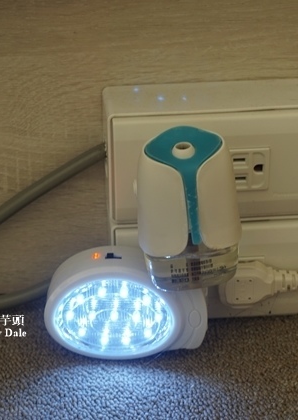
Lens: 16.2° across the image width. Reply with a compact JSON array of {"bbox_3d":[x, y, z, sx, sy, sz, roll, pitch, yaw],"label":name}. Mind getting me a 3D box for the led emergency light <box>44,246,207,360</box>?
[{"bbox_3d":[-0.012,0.047,0.627,0.096,0.081,0.046,-1,45,0],"label":"led emergency light"}]

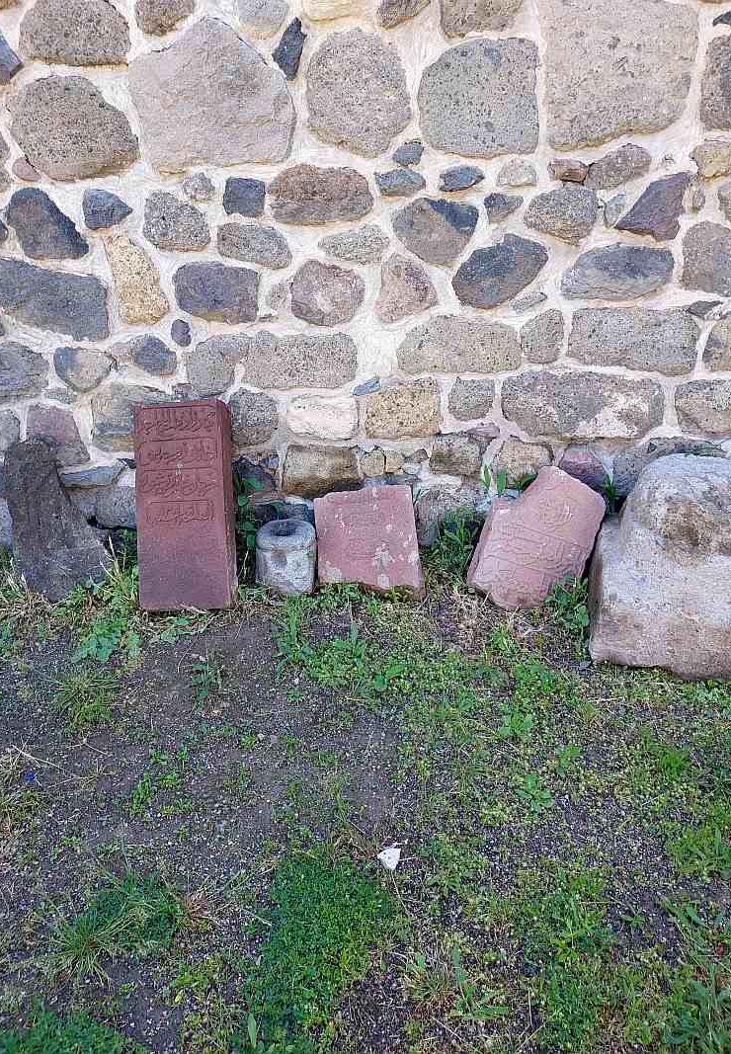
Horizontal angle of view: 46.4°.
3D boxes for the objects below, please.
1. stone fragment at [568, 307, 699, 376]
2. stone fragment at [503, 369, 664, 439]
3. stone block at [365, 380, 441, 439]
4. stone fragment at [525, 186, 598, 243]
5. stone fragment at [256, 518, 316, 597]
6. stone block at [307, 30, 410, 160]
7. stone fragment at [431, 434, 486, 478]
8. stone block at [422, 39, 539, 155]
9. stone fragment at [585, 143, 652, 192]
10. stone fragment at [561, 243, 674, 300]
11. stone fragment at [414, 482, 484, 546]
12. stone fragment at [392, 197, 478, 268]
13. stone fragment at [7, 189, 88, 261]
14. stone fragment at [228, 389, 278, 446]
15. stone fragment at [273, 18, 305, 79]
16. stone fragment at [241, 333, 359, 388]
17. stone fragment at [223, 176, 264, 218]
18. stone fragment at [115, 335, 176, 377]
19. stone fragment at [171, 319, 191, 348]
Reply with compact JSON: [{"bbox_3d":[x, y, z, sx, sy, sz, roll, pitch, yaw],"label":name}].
[{"bbox_3d":[1.130,-0.805,3.648,0.537,0.278,0.193,0,20,4],"label":"stone fragment"},{"bbox_3d":[0.808,-0.454,3.161,0.569,0.249,0.150,0,21,3],"label":"stone fragment"},{"bbox_3d":[0.161,-0.533,3.787,0.320,0.255,0.143,0,20,4],"label":"stone block"},{"bbox_3d":[0.752,-1.222,3.343,0.277,0.206,0.190,0,20,2],"label":"stone fragment"},{"bbox_3d":[-0.334,0.124,3.580,0.255,0.250,0.255,0,20,2],"label":"stone fragment"},{"bbox_3d":[-0.020,-1.532,3.036,0.353,0.390,0.204,-1,21,2],"label":"stone block"},{"bbox_3d":[0.395,-0.331,3.669,0.233,0.182,0.170,0,20,2],"label":"stone fragment"},{"bbox_3d":[0.443,-1.693,3.381,0.449,0.406,0.213,0,20,4],"label":"stone block"},{"bbox_3d":[0.841,-1.203,2.851,0.214,0.147,0.088,0,21,3],"label":"stone fragment"},{"bbox_3d":[1.036,-1.062,3.540,0.445,0.217,0.156,0,20,4],"label":"stone fragment"},{"bbox_3d":[0.342,-0.077,3.481,0.269,0.236,0.160,2,22,6],"label":"stone fragment"},{"bbox_3d":[0.253,-1.096,3.169,0.299,0.229,0.144,-1,21,2],"label":"stone fragment"},{"bbox_3d":[-1.184,-1.147,3.225,0.268,0.243,0.160,2,22,6],"label":"stone fragment"},{"bbox_3d":[-0.450,-0.438,3.421,0.177,0.206,0.140,2,22,6],"label":"stone fragment"},{"bbox_3d":[-0.255,-1.617,2.895,0.099,0.169,0.090,2,22,6],"label":"stone fragment"},{"bbox_3d":[-0.266,-0.715,3.586,0.469,0.228,0.240,0,20,2],"label":"stone fragment"},{"bbox_3d":[-0.464,-1.284,3.326,0.157,0.143,0.130,0,20,2],"label":"stone fragment"},{"bbox_3d":[-0.902,-0.726,3.554,0.252,0.166,0.150,0,20,2],"label":"stone fragment"},{"bbox_3d":[-0.711,-0.750,3.292,0.065,0.101,0.044,-1,21,2],"label":"stone fragment"}]

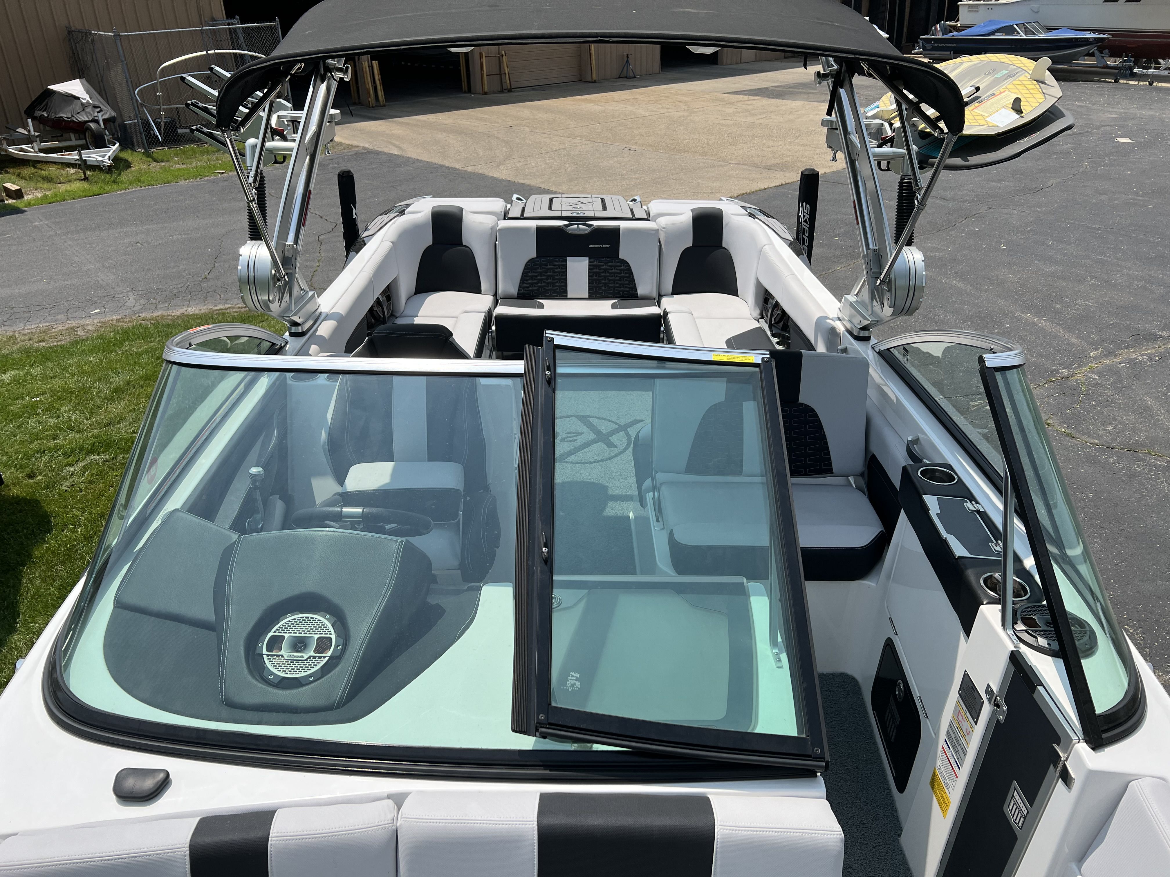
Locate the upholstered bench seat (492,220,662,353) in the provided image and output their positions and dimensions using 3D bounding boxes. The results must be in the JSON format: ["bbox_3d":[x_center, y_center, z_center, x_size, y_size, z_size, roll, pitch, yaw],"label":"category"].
[{"bbox_3d":[-0.045,-0.877,5.013,0.901,0.654,0.574,0,26,-1],"label":"upholstered bench seat"}]

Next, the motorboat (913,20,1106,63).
[{"bbox_3d":[12.969,-11.963,26.500,5.400,1.250,2.000,15,30,32],"label":"motorboat"}]

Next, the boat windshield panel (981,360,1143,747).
[{"bbox_3d":[0.847,0.176,1.587,0.148,0.079,0.713,0,60,0],"label":"boat windshield panel"}]

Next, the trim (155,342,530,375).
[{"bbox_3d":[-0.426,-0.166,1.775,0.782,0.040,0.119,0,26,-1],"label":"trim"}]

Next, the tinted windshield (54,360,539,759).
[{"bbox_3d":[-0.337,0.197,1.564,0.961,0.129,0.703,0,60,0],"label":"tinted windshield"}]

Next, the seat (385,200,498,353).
[{"bbox_3d":[-0.777,-0.840,4.844,0.594,0.673,1.040,0,26,-1],"label":"seat"}]

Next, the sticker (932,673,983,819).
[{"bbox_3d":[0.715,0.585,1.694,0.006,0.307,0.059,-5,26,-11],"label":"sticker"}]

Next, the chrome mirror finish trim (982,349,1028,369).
[{"bbox_3d":[0.832,-0.162,1.766,0.089,0.035,0.059,0,26,-1],"label":"chrome mirror finish trim"}]

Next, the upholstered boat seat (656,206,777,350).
[{"bbox_3d":[0.708,-0.849,4.862,0.614,0.673,1.020,0,26,-1],"label":"upholstered boat seat"}]

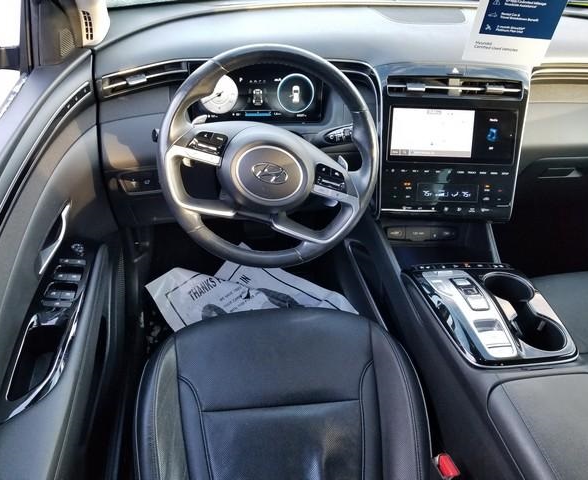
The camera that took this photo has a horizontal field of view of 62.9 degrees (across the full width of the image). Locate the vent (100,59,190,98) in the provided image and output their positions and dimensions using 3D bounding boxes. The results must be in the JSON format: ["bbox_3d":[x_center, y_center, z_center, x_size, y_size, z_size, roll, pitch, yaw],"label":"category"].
[{"bbox_3d":[-0.300,-0.324,0.965,0.180,0.046,0.045,-19,22,-15],"label":"vent"}]

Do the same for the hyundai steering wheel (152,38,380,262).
[{"bbox_3d":[-0.044,-0.140,0.825,0.370,0.370,0.090,10,5,-3],"label":"hyundai steering wheel"}]

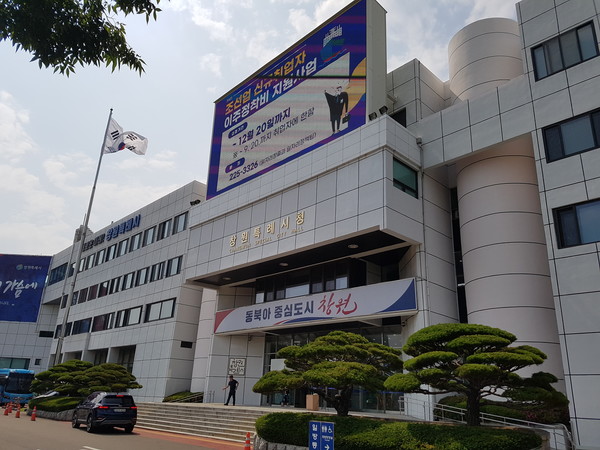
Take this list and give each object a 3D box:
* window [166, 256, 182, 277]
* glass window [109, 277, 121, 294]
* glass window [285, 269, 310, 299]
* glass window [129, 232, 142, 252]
[{"bbox_3d":[-10.327,3.486,37.147,0.150,1.500,2.300,22,-28,-40],"label":"window"},{"bbox_3d":[-18.337,6.067,44.874,0.150,1.420,2.450,22,-28,-40],"label":"glass window"},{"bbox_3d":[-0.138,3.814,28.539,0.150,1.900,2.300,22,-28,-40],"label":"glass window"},{"bbox_3d":[-17.212,1.917,47.544,0.150,1.781,2.482,22,-28,-40],"label":"glass window"}]

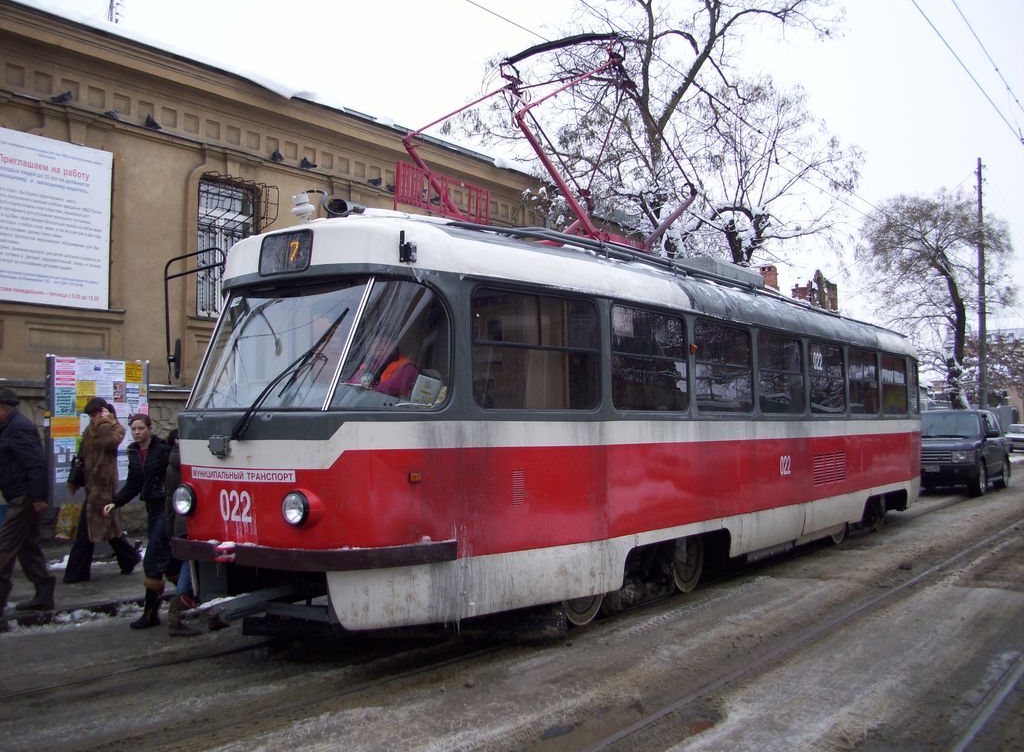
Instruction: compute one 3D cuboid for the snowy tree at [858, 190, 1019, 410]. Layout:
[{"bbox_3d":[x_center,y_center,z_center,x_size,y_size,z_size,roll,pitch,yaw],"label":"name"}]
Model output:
[{"bbox_3d":[16.961,-2.045,39.997,6.172,10.814,6.172,-1,-3,36],"label":"snowy tree"}]

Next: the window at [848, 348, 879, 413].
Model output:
[{"bbox_3d":[4.508,0.091,12.881,0.080,0.798,1.202,-4,-5,35],"label":"window"}]

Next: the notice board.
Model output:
[{"bbox_3d":[-4.134,0.552,10.087,0.100,1.454,1.061,-1,-3,36],"label":"notice board"}]

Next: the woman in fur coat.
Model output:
[{"bbox_3d":[-3.829,1.053,9.427,0.500,1.660,0.650,-2,-3,40],"label":"woman in fur coat"}]

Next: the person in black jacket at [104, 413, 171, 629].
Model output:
[{"bbox_3d":[-2.948,1.120,7.986,0.480,1.660,0.450,-2,-3,42],"label":"person in black jacket"}]

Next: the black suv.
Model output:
[{"bbox_3d":[10.162,1.719,23.310,1.970,1.860,4.920,-1,-3,36],"label":"black suv"}]

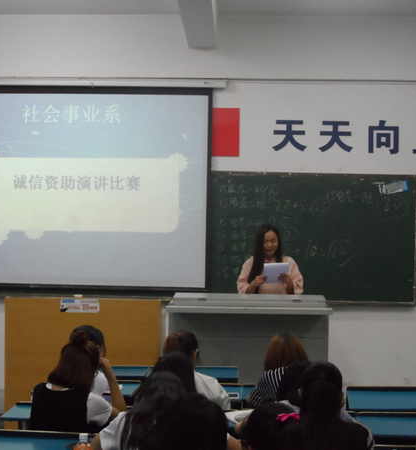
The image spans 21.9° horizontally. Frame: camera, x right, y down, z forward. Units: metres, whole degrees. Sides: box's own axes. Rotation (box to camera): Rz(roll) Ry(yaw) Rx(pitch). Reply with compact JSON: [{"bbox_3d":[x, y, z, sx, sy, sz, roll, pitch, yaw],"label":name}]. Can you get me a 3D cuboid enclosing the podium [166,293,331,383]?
[{"bbox_3d":[0.335,1.089,9.072,1.360,0.970,0.620,1,0,2],"label":"podium"}]

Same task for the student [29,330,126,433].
[{"bbox_3d":[-0.605,1.109,5.212,0.470,1.200,0.700,1,0,8],"label":"student"}]

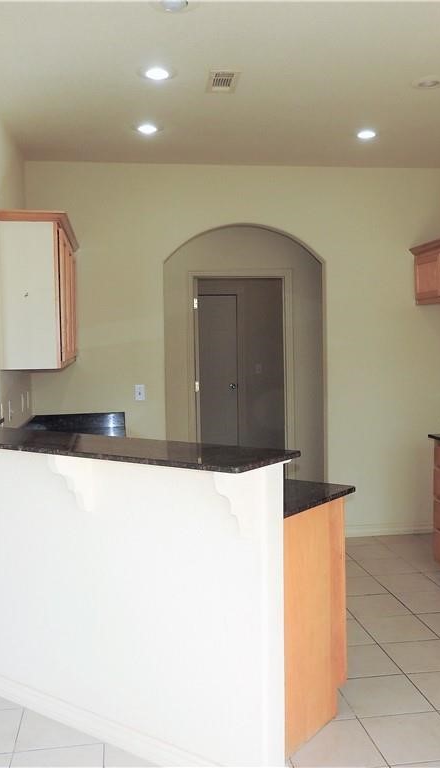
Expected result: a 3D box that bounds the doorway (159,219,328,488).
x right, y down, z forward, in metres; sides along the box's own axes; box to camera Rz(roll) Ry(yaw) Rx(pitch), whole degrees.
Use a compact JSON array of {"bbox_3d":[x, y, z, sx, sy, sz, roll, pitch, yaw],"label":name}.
[{"bbox_3d":[0.186,0.009,5.333,1.194,2.367,0.150,-2,3,-9],"label":"doorway"}]

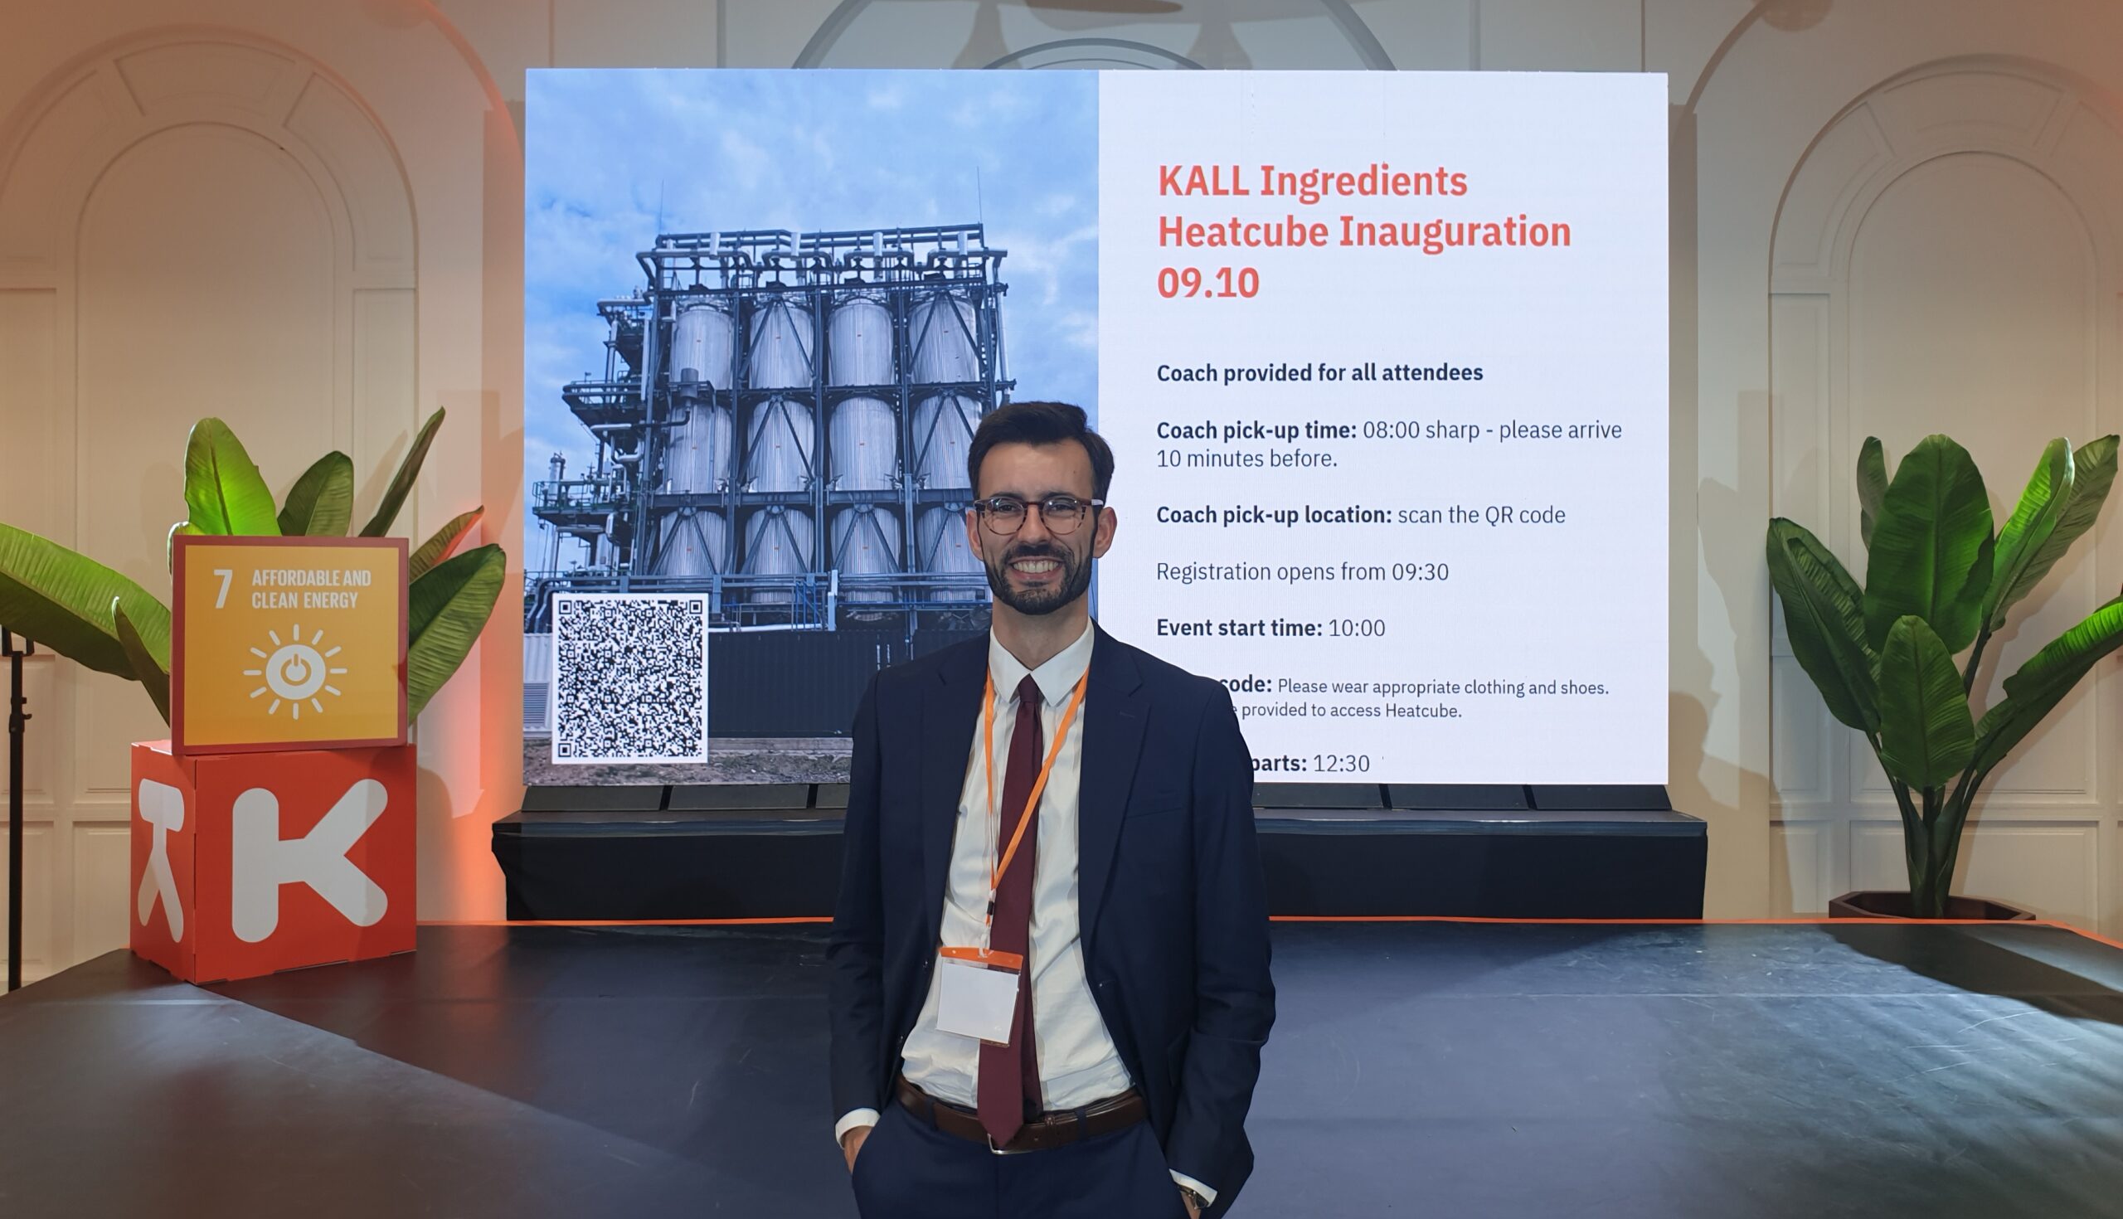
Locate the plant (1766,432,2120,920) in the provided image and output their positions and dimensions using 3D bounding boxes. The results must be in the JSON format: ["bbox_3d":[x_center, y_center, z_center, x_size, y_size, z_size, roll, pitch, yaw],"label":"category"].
[{"bbox_3d":[3.150,0.430,5.520,1.450,2.080,1.250,0,0,0],"label":"plant"}]

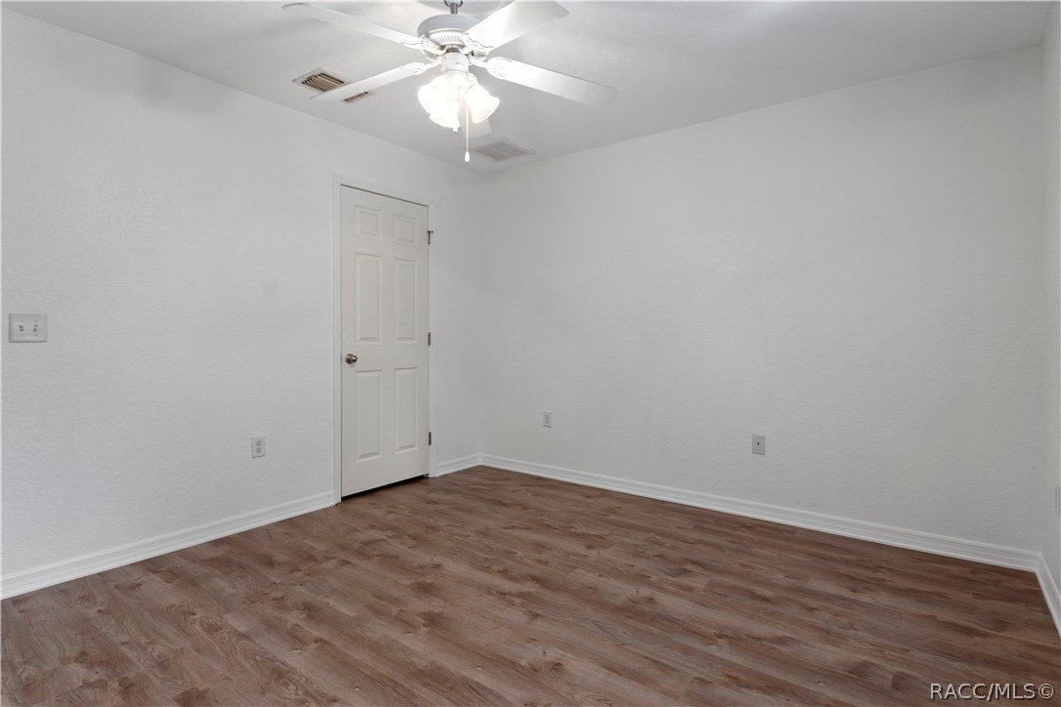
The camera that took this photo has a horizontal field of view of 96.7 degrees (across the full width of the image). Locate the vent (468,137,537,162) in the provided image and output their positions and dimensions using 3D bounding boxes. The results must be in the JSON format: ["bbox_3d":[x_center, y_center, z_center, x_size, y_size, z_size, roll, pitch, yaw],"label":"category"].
[{"bbox_3d":[-0.213,-1.492,3.466,0.360,0.030,0.355,1,2,37],"label":"vent"}]

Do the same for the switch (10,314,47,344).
[{"bbox_3d":[-2.150,-0.107,2.018,0.020,0.120,0.115,2,3,42],"label":"switch"}]

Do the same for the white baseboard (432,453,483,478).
[{"bbox_3d":[-0.567,0.896,3.766,0.020,0.095,0.450,2,3,42],"label":"white baseboard"}]

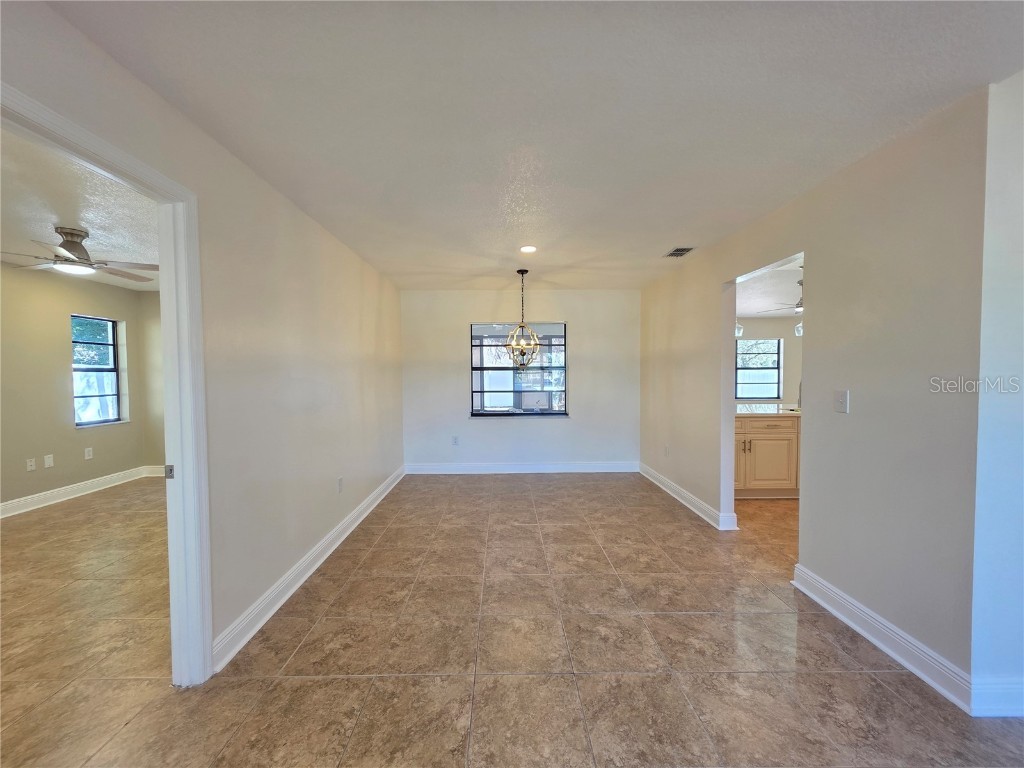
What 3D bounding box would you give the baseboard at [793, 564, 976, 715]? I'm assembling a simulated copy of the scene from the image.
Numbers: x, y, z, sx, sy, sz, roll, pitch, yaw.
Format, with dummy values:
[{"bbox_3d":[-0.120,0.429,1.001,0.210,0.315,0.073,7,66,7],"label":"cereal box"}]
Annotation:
[{"bbox_3d":[1.784,1.200,1.950,0.025,0.140,0.960,0,1,-1],"label":"baseboard"}]

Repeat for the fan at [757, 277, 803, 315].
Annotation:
[{"bbox_3d":[3.568,-1.069,4.700,1.240,0.400,1.240,0,2,-1],"label":"fan"}]

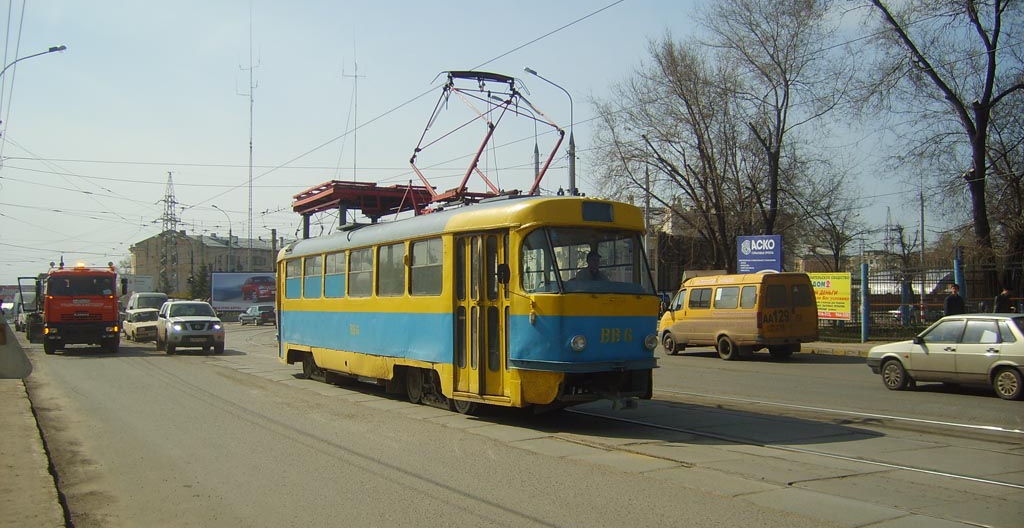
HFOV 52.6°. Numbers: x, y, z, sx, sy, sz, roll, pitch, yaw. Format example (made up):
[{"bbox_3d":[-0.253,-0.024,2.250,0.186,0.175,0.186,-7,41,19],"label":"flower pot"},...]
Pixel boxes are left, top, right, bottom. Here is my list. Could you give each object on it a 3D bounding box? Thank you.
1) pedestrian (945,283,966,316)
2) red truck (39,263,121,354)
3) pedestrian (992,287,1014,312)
[{"bbox_3d":[11.835,1.475,27.560,0.560,1.760,0.360,-1,-2,6],"label":"pedestrian"},{"bbox_3d":[-16.258,1.744,39.158,2.500,3.000,7.800,0,-2,-23],"label":"red truck"},{"bbox_3d":[13.215,1.499,27.758,0.380,1.700,0.500,-2,-3,32],"label":"pedestrian"}]

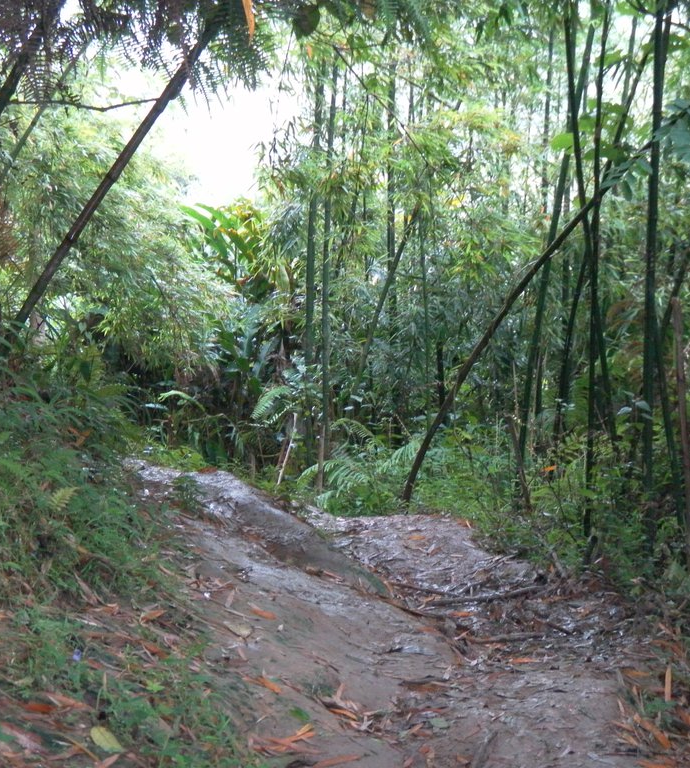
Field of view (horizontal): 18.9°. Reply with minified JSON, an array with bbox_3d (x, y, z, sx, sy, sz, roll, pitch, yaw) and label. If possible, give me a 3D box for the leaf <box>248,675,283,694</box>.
[{"bbox_3d":[-0.256,0.994,6.897,0.073,0.030,0.136,2,18,-39],"label":"leaf"}]

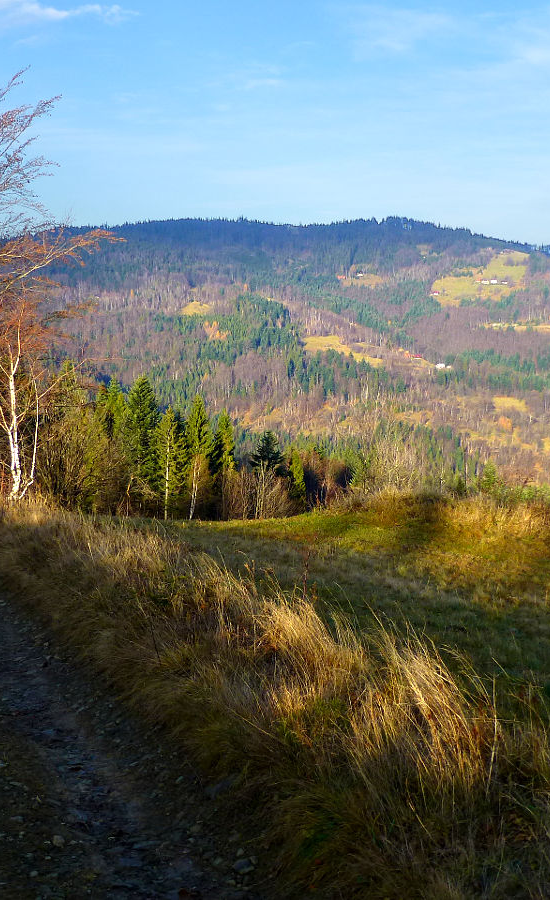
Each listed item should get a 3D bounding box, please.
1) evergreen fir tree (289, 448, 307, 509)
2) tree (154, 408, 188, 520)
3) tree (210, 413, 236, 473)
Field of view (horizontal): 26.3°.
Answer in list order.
[{"bbox_3d":[1.316,1.652,66.000,1.010,3.470,1.010,0,3,0],"label":"evergreen fir tree"},{"bbox_3d":[-5.143,0.714,58.000,1.670,5.510,1.670,0,3,0],"label":"tree"},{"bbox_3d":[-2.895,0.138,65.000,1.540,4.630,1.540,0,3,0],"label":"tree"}]

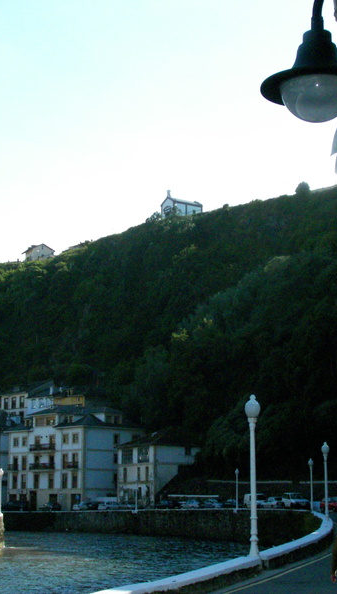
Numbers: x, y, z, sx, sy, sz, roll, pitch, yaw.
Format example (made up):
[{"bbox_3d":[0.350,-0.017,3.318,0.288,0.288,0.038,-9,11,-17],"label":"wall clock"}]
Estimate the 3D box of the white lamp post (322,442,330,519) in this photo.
[{"bbox_3d":[9.341,10.832,62.778,0.430,4.450,0.430,0,-10,0],"label":"white lamp post"}]

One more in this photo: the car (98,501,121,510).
[{"bbox_3d":[-7.911,28.917,146.187,1.720,1.450,4.300,-10,-14,44],"label":"car"}]

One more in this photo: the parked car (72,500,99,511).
[{"bbox_3d":[-11.756,29.646,151.124,1.720,1.430,4.200,-9,-14,41],"label":"parked car"}]

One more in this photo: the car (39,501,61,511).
[{"bbox_3d":[-16.481,29.147,147.162,1.700,1.450,4.100,-7,-12,33],"label":"car"}]

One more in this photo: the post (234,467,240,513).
[{"bbox_3d":[7.510,20.885,115.338,0.430,4.450,0.430,0,-10,0],"label":"post"}]

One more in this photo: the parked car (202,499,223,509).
[{"bbox_3d":[5.385,25.194,128.568,1.700,1.450,4.100,5,-11,-24],"label":"parked car"}]

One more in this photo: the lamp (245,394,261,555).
[{"bbox_3d":[2.111,4.448,26.623,0.380,4.000,0.380,0,-11,0],"label":"lamp"}]

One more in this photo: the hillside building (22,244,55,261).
[{"bbox_3d":[-45.631,-15.398,374.735,8.200,5.500,10.000,5,-11,-25],"label":"hillside building"}]

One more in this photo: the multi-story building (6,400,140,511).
[{"bbox_3d":[-15.049,25.752,171.176,12.800,16.713,19.800,10,-15,-43],"label":"multi-story building"}]

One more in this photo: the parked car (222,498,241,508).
[{"bbox_3d":[7.002,23.003,117.777,1.700,1.430,4.100,3,-11,-15],"label":"parked car"}]

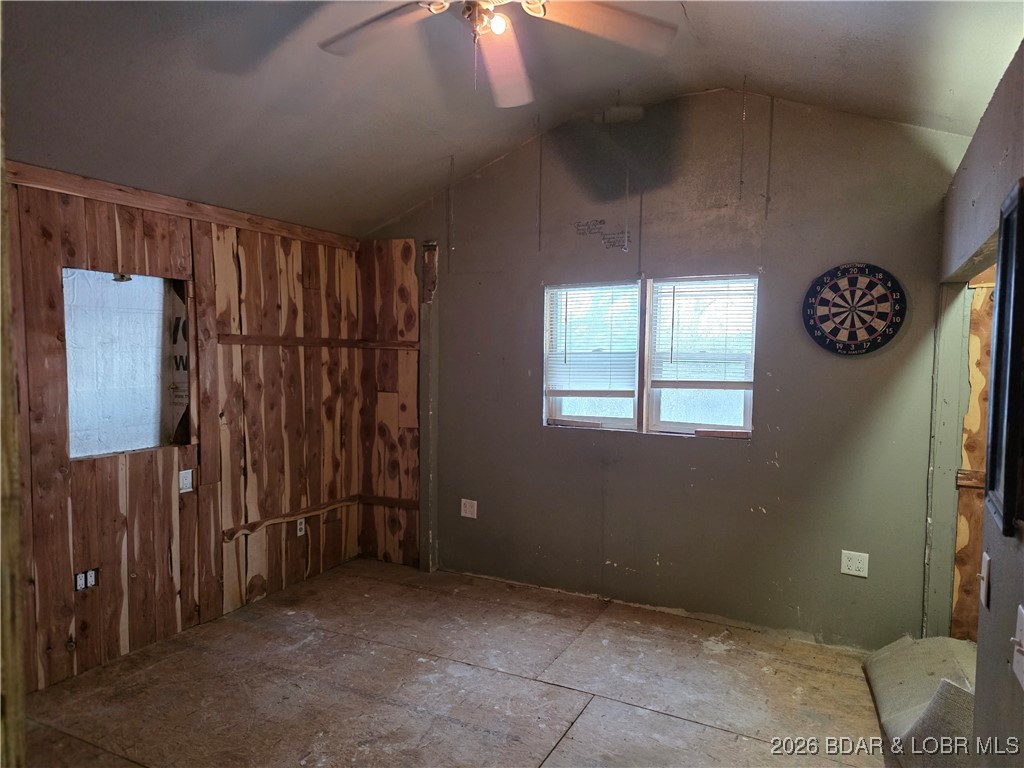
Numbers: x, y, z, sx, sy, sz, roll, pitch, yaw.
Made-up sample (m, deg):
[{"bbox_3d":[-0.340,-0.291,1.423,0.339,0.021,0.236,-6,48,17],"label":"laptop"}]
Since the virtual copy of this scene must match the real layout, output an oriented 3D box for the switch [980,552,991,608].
[{"bbox_3d":[1.126,0.467,1.613,0.011,0.115,0.070,2,4,28],"label":"switch"}]

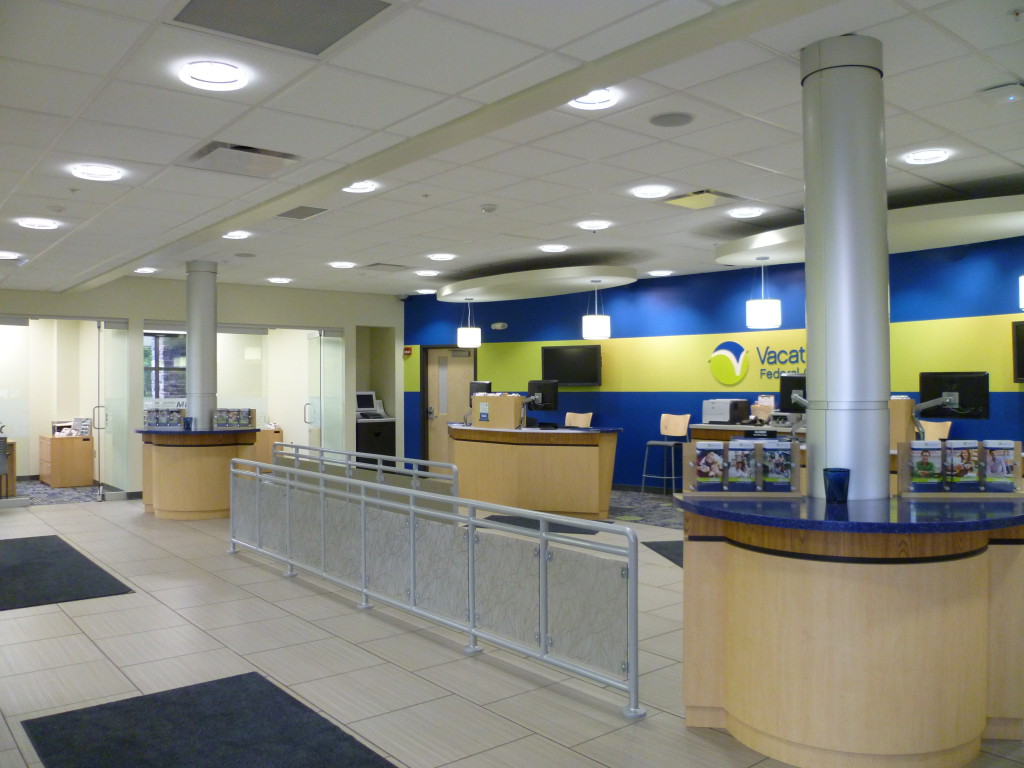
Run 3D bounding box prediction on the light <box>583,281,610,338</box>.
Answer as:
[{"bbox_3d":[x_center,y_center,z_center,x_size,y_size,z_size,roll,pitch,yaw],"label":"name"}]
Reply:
[{"bbox_3d":[0.984,-0.856,9.650,0.325,0.690,0.325,0,0,0],"label":"light"}]

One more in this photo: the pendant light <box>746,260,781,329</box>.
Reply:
[{"bbox_3d":[2.340,-0.837,7.700,0.315,0.645,0.315,-1,0,5],"label":"pendant light"}]

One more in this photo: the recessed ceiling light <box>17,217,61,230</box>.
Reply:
[{"bbox_3d":[-3.418,-1.159,5.980,0.300,0.070,0.300,-1,0,5],"label":"recessed ceiling light"}]

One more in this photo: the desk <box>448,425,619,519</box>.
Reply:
[{"bbox_3d":[0.110,1.076,10.300,2.500,1.070,0.880,0,0,36],"label":"desk"}]

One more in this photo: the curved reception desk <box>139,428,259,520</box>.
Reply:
[{"bbox_3d":[-3.730,1.053,9.600,1.530,1.000,0.830,-1,0,2],"label":"curved reception desk"}]

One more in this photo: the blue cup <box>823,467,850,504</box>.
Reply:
[{"bbox_3d":[1.435,0.449,3.660,0.110,0.152,0.110,-1,0,5],"label":"blue cup"}]

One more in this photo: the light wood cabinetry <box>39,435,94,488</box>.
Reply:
[{"bbox_3d":[-6.940,1.196,12.900,0.570,0.750,0.880,-1,0,-39],"label":"light wood cabinetry"}]

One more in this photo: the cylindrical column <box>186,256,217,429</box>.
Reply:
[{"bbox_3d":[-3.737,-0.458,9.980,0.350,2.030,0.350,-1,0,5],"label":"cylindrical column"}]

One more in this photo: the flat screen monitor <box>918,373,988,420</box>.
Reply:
[{"bbox_3d":[3.312,0.090,6.200,0.080,0.345,0.485,0,0,-44],"label":"flat screen monitor"}]

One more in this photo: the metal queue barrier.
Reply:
[{"bbox_3d":[-1.053,1.154,5.989,0.110,0.900,5.281,0,0,-39],"label":"metal queue barrier"}]

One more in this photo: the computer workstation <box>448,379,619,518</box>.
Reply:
[{"bbox_3d":[0.130,0.786,10.330,2.500,1.650,0.950,0,0,36],"label":"computer workstation"}]

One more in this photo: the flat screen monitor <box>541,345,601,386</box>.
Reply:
[{"bbox_3d":[0.905,-0.269,12.600,0.980,0.615,0.100,0,0,28],"label":"flat screen monitor"}]

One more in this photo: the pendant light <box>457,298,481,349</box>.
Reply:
[{"bbox_3d":[-0.574,-0.804,11.050,0.315,0.655,0.315,-1,0,5],"label":"pendant light"}]

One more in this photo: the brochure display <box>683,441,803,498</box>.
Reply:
[{"bbox_3d":[1.079,0.400,3.870,0.530,0.258,0.085,-1,0,5],"label":"brochure display"}]

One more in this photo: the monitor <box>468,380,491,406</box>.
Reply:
[{"bbox_3d":[-0.412,0.147,11.000,0.080,0.345,0.500,0,0,-35],"label":"monitor"}]

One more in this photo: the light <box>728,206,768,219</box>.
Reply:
[{"bbox_3d":[2.024,-1.474,7.120,0.300,0.070,0.300,-1,0,5],"label":"light"}]

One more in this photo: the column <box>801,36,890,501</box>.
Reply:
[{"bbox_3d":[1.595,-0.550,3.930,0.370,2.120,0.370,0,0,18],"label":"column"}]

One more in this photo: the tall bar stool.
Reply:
[{"bbox_3d":[2.170,1.023,11.500,0.480,1.160,0.520,0,0,36],"label":"tall bar stool"}]

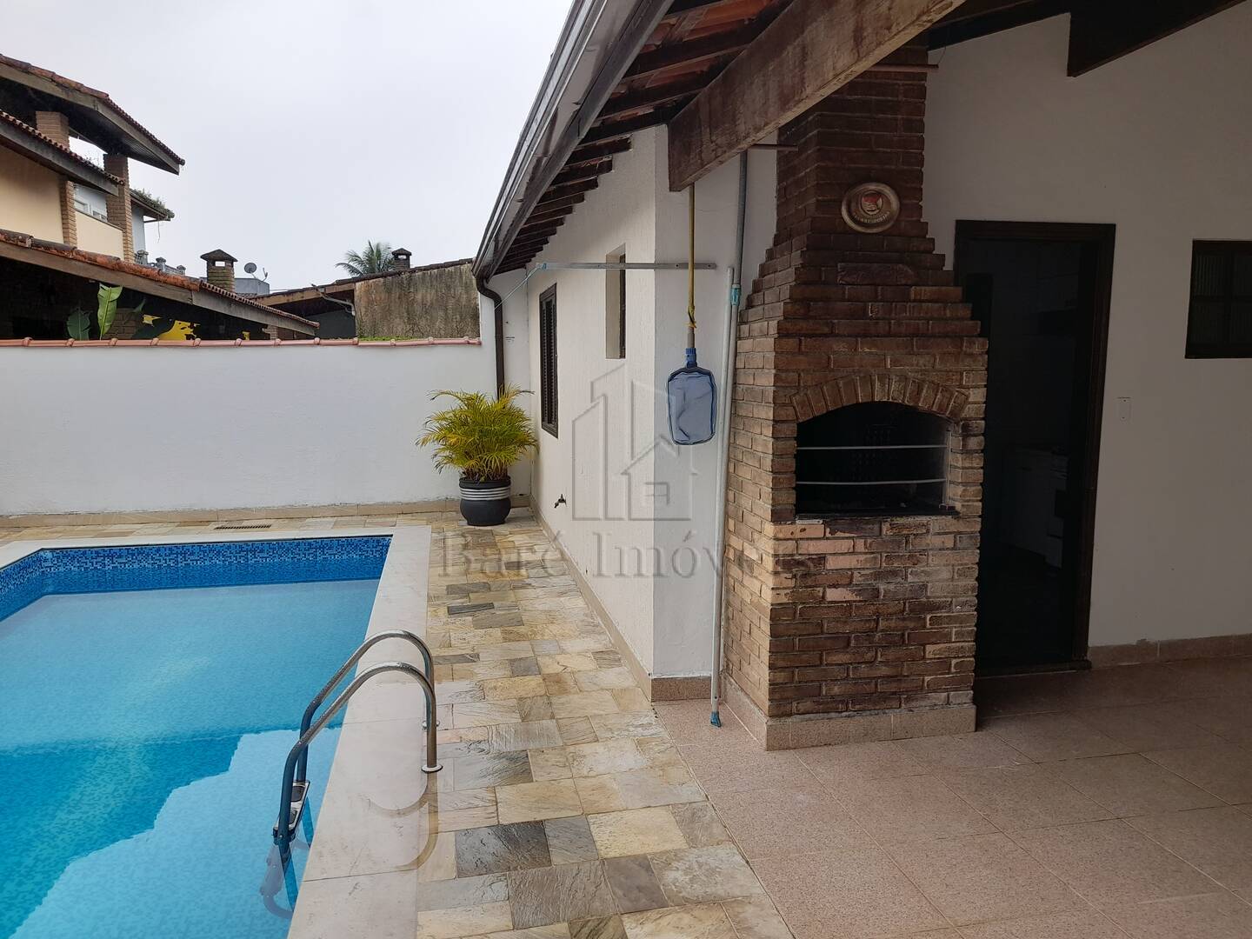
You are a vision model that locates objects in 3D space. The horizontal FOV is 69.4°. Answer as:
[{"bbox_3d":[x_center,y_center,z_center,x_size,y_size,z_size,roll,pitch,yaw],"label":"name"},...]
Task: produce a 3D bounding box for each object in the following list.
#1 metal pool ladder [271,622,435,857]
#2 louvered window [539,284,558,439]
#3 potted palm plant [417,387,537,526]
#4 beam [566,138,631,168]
[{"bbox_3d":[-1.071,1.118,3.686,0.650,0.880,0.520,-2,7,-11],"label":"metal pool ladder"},{"bbox_3d":[-0.643,-0.920,7.766,0.090,1.220,1.200,-2,7,-11],"label":"louvered window"},{"bbox_3d":[-1.409,-0.140,8.611,1.140,1.310,1.100,-2,7,-11],"label":"potted palm plant"},{"bbox_3d":[-0.162,-1.489,4.274,0.390,0.065,0.055,-17,10,-9],"label":"beam"}]

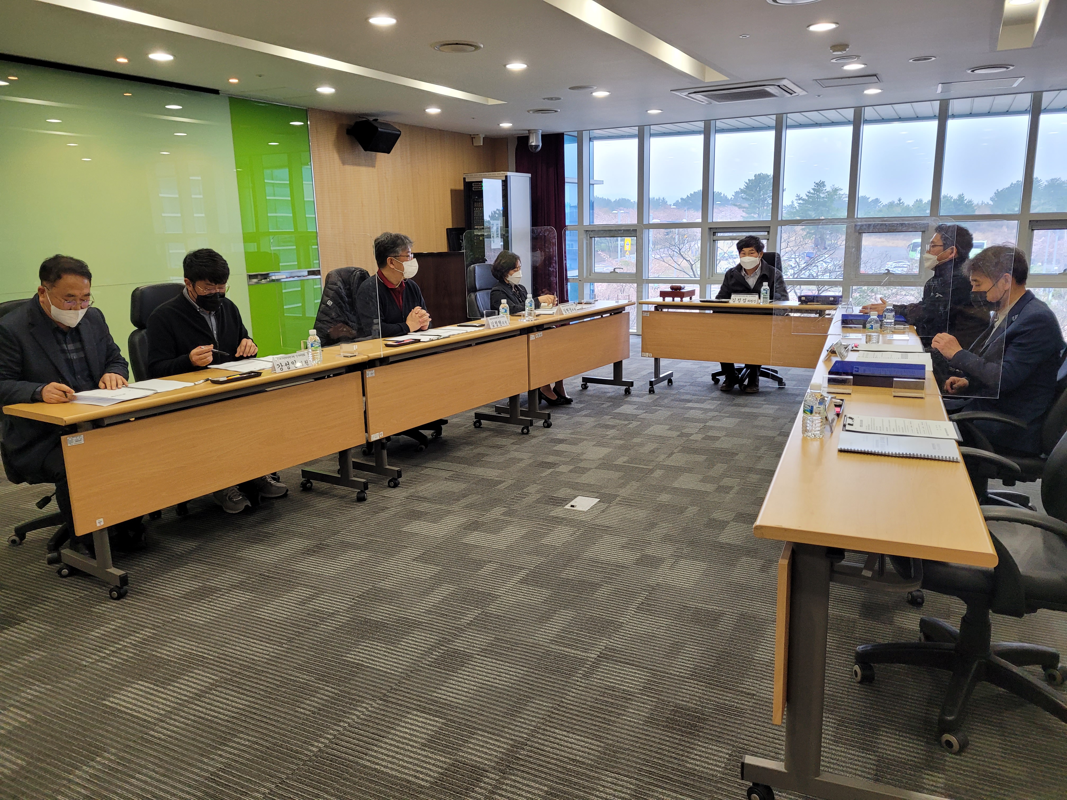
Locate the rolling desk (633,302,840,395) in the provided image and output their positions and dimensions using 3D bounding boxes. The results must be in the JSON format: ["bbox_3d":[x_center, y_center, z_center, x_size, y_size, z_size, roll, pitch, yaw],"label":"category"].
[{"bbox_3d":[1.623,-0.405,6.375,1.500,0.745,0.450,6,14,30],"label":"rolling desk"}]

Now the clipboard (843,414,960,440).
[{"bbox_3d":[1.092,0.081,2.388,0.313,0.015,0.226,4,13,24],"label":"clipboard"}]

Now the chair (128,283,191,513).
[{"bbox_3d":[-1.732,-0.042,4.193,0.640,1.130,0.620,7,15,33],"label":"chair"}]

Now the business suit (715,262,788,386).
[{"bbox_3d":[1.770,-0.625,6.552,0.590,1.020,0.560,3,13,20],"label":"business suit"}]

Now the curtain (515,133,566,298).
[{"bbox_3d":[0.112,-2.105,10.241,0.660,2.460,0.200,5,14,26],"label":"curtain"}]

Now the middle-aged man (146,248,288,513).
[{"bbox_3d":[-1.662,-0.111,4.105,0.640,1.300,0.520,8,16,38],"label":"middle-aged man"}]

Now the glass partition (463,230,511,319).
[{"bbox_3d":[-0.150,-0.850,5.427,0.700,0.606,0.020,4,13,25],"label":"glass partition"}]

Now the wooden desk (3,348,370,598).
[{"bbox_3d":[-1.429,0.266,3.650,0.450,0.745,1.500,7,15,33],"label":"wooden desk"}]

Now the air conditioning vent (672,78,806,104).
[{"bbox_3d":[1.826,-2.710,7.029,0.965,0.050,0.965,6,14,30],"label":"air conditioning vent"}]

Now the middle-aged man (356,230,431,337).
[{"bbox_3d":[-0.848,-0.353,4.969,0.660,1.350,0.530,7,15,35],"label":"middle-aged man"}]

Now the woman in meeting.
[{"bbox_3d":[-0.075,-0.565,6.241,0.670,1.200,0.470,4,14,25],"label":"woman in meeting"}]

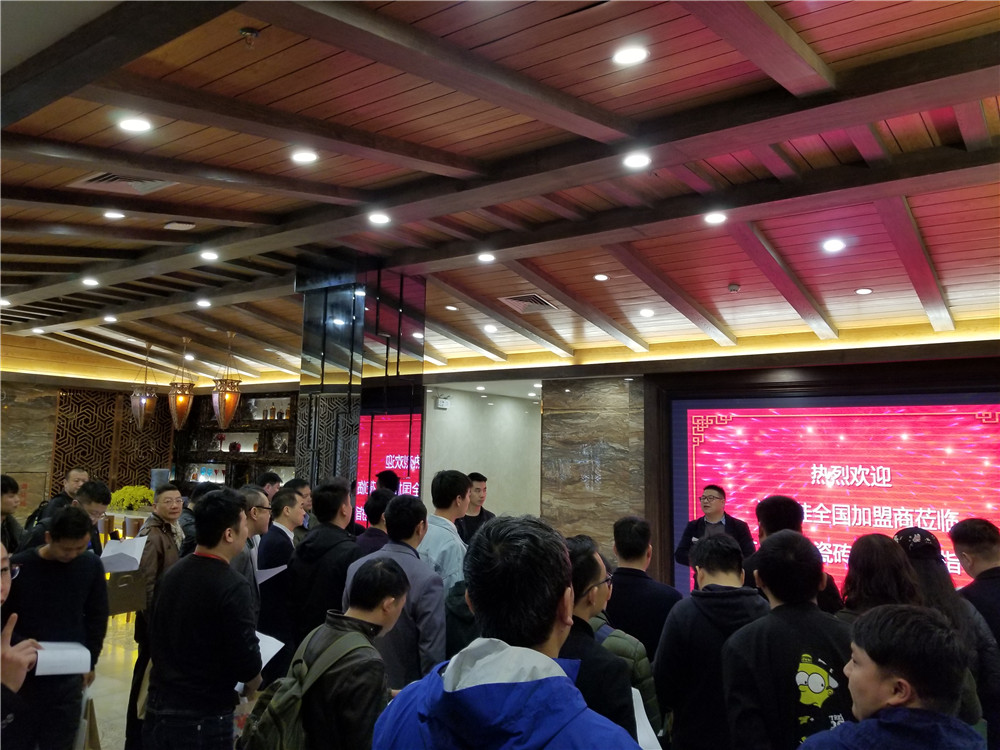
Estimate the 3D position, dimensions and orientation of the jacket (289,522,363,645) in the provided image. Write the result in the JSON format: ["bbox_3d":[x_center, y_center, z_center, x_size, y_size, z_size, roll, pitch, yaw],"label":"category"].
[{"bbox_3d":[-0.780,1.037,3.500,0.290,0.690,0.470,6,-7,-42],"label":"jacket"}]

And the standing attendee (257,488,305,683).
[{"bbox_3d":[-1.344,1.542,4.617,0.320,1.666,0.500,4,-6,-28],"label":"standing attendee"}]

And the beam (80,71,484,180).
[{"bbox_3d":[-0.725,-1.036,3.243,0.143,0.077,2.112,-3,3,36],"label":"beam"}]

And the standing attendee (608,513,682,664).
[{"bbox_3d":[0.621,1.477,3.468,0.500,1.635,0.300,-1,-6,23],"label":"standing attendee"}]

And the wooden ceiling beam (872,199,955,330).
[{"bbox_3d":[2.894,-0.723,5.146,0.148,0.081,2.428,-3,-17,36],"label":"wooden ceiling beam"}]

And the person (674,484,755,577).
[{"bbox_3d":[1.555,1.665,5.419,0.550,1.710,0.360,-1,-6,24],"label":"person"}]

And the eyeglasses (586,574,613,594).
[{"bbox_3d":[0.253,0.645,2.300,0.140,0.047,0.145,-4,-7,42],"label":"eyeglasses"}]

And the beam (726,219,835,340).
[{"bbox_3d":[2.178,-0.686,5.669,0.147,0.081,2.428,-3,-17,36],"label":"beam"}]

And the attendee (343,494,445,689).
[{"bbox_3d":[-0.477,1.394,3.264,0.530,1.722,0.330,-3,-7,38],"label":"attendee"}]

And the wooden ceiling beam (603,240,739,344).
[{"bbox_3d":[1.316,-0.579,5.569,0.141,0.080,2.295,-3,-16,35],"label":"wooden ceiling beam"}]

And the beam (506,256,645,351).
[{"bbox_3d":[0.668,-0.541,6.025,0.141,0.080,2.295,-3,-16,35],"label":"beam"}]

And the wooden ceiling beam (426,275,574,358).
[{"bbox_3d":[0.038,-0.576,7.232,0.151,0.081,2.428,-3,-17,36],"label":"wooden ceiling beam"}]

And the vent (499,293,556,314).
[{"bbox_3d":[0.269,-0.661,6.957,0.420,0.035,0.420,-3,-17,36],"label":"vent"}]

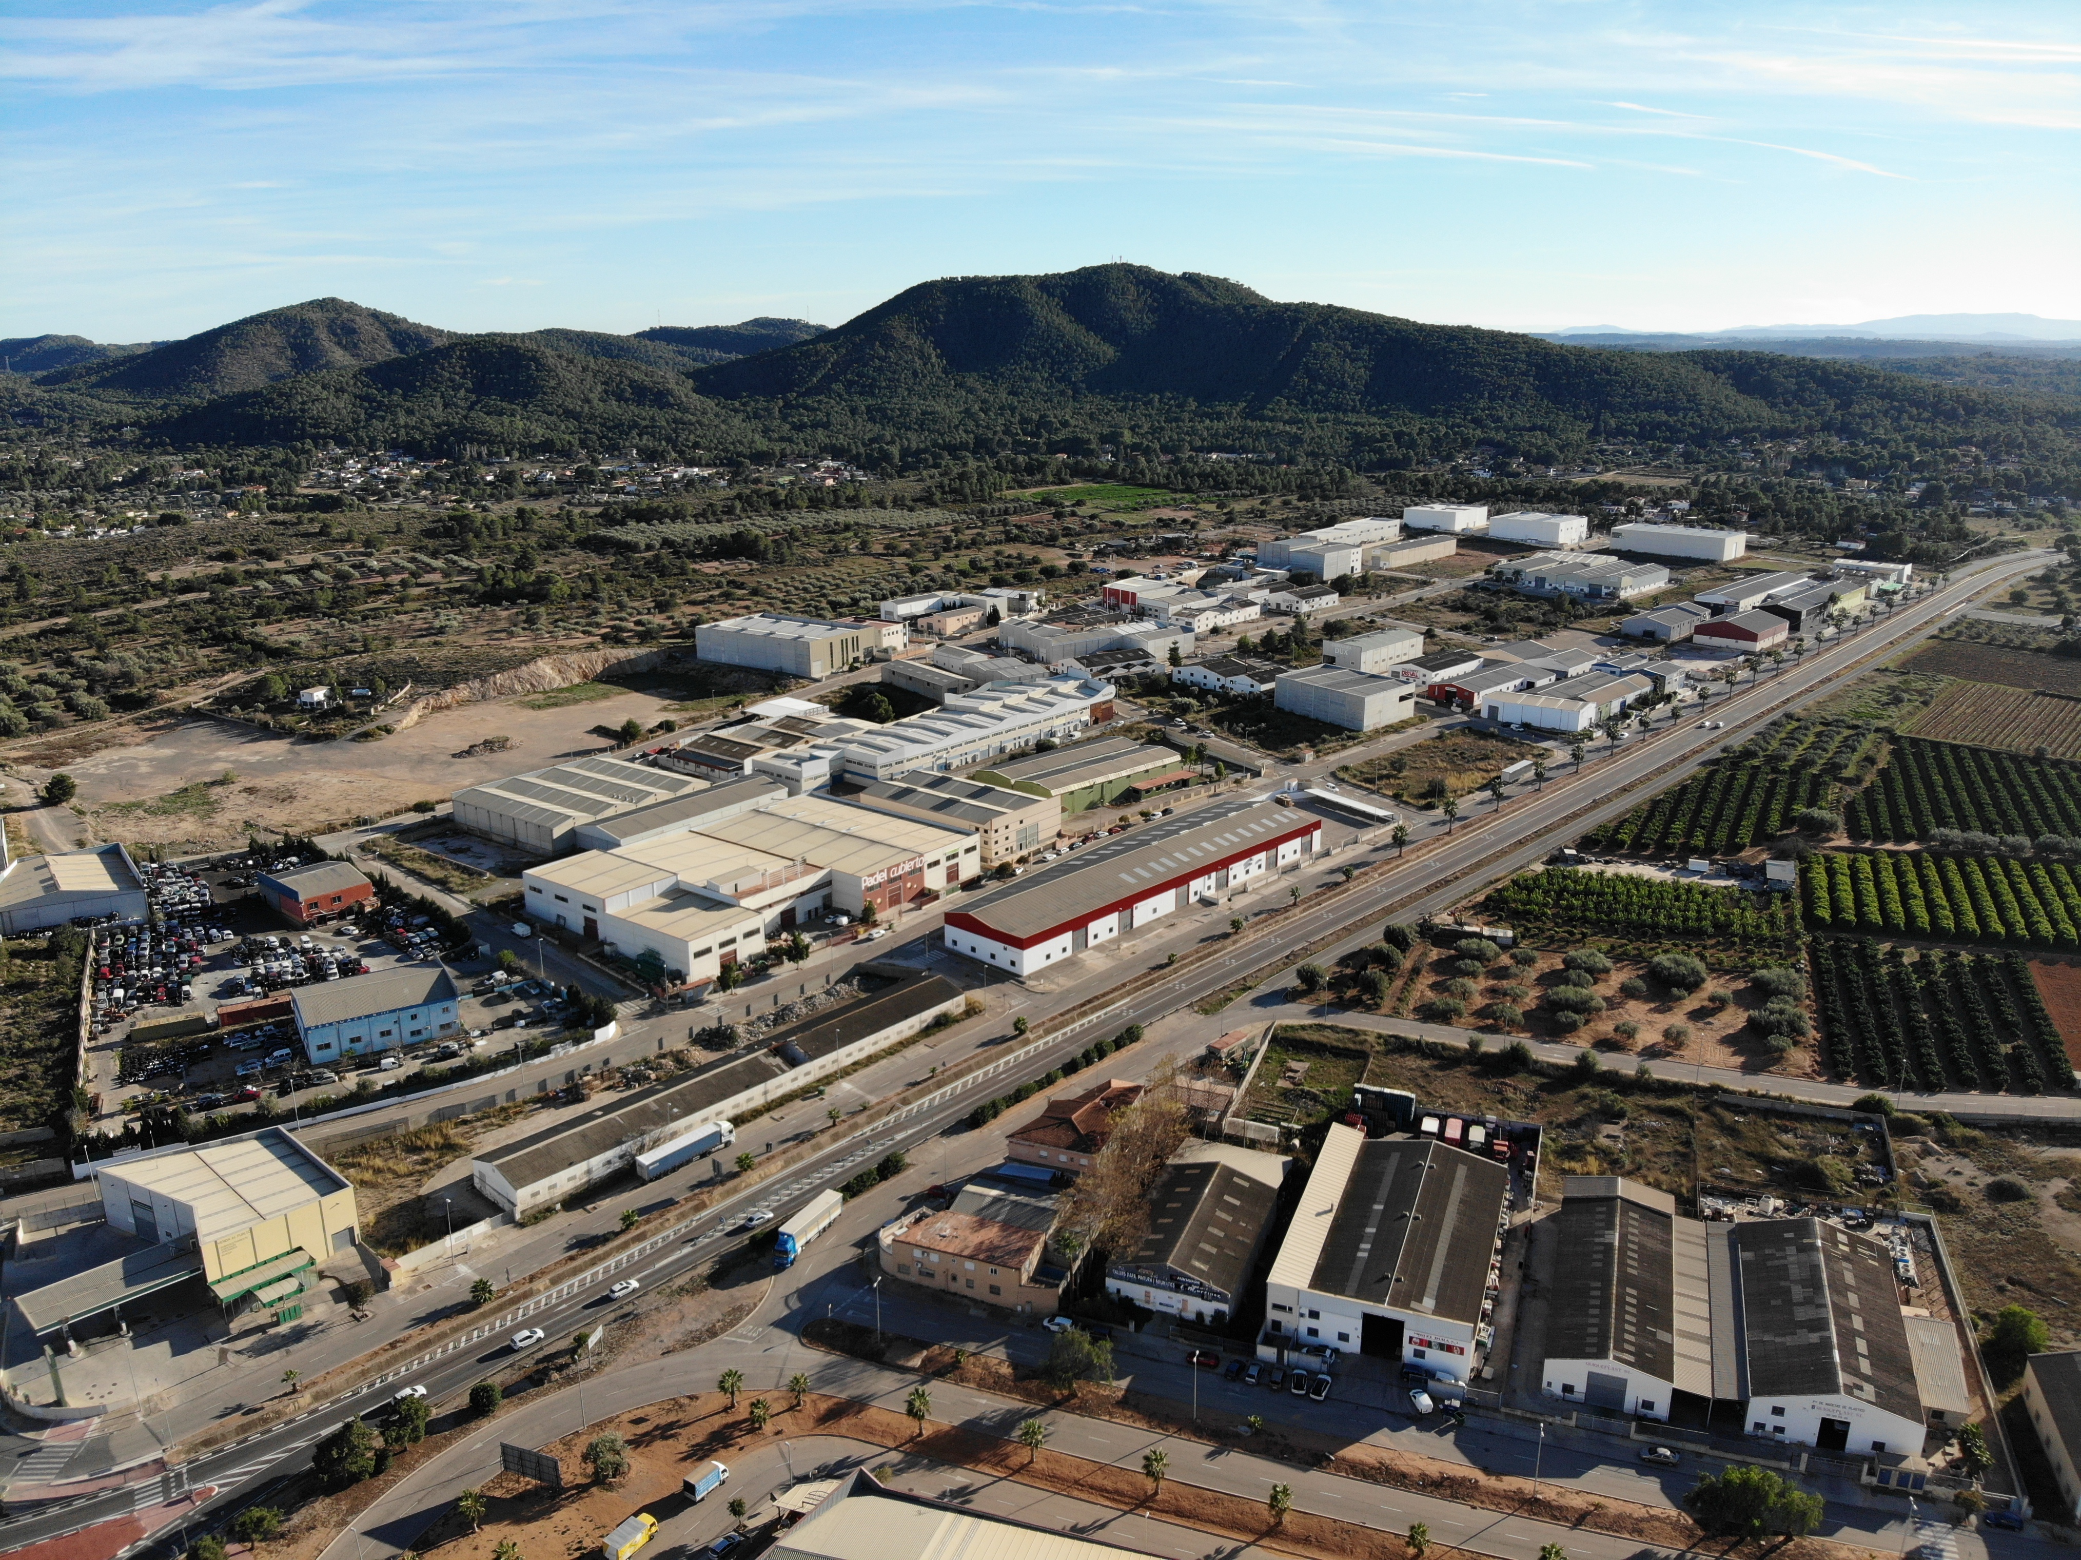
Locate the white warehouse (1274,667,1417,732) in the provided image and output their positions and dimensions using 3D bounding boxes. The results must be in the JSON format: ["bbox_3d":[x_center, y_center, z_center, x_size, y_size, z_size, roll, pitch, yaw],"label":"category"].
[{"bbox_3d":[99.167,-27.189,470.767,25.240,10.570,36.760,-14,22,-38],"label":"white warehouse"}]

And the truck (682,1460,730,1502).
[{"bbox_3d":[-42.097,88.256,182.169,2.090,2.830,5.220,12,21,34],"label":"truck"}]

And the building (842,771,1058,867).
[{"bbox_3d":[-21.515,8.573,370.285,45.980,11.210,26.900,13,21,36],"label":"building"}]

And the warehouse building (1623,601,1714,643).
[{"bbox_3d":[275.070,-70.010,632.190,20.200,8.600,54.020,14,22,39],"label":"warehouse building"}]

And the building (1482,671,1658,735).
[{"bbox_3d":[183.490,-28.270,499.290,33.390,7.500,60.000,15,23,41],"label":"building"}]

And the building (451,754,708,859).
[{"bbox_3d":[-120.390,5.170,382.670,41.970,7.900,50.670,12,21,35],"label":"building"}]

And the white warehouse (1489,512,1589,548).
[{"bbox_3d":[310.220,-156.610,896.710,44.660,11.500,39.000,15,23,41],"label":"white warehouse"}]

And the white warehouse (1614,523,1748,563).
[{"bbox_3d":[328.701,-122.684,743.921,57.950,11.100,27.870,16,23,42],"label":"white warehouse"}]

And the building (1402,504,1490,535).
[{"bbox_3d":[269.580,-174.670,957.380,35.540,11.000,48.550,14,21,38],"label":"building"}]

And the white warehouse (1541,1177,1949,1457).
[{"bbox_3d":[88.450,66.370,182.730,44.000,7.300,41.000,6,18,19],"label":"white warehouse"}]

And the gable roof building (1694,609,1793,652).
[{"bbox_3d":[268.468,-58.180,551.467,22.670,9.670,35.420,15,23,41],"label":"gable roof building"}]

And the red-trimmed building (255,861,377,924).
[{"bbox_3d":[-162.450,24.080,323.310,19.900,7.000,15.290,12,21,35],"label":"red-trimmed building"}]

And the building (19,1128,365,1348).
[{"bbox_3d":[-128.759,68.248,215.509,32.500,9.900,41.500,16,23,42],"label":"building"}]

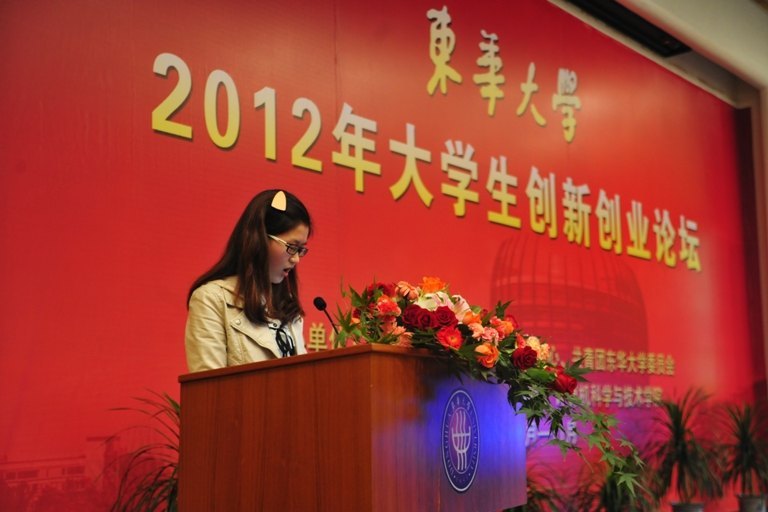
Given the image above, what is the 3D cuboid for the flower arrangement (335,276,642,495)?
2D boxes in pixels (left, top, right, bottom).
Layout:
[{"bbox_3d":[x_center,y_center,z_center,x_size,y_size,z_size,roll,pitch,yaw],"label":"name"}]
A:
[{"bbox_3d":[0.283,0.310,2.807,0.695,0.521,0.654,-4,-9,25],"label":"flower arrangement"}]

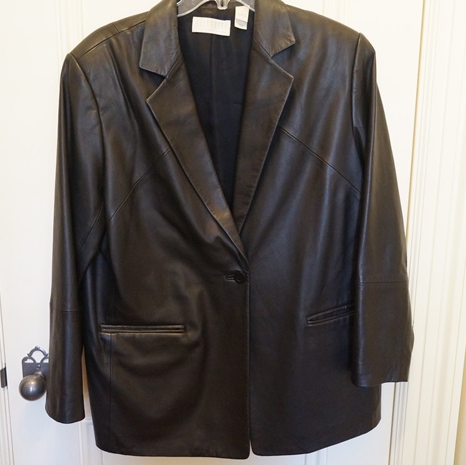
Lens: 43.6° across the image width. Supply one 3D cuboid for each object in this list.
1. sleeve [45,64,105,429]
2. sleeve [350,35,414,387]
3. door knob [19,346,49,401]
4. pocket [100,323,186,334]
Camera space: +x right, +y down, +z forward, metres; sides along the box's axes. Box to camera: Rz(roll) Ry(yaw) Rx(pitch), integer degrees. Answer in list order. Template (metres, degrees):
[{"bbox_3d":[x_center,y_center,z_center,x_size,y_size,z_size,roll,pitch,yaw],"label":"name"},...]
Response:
[{"bbox_3d":[-0.268,0.022,0.981,0.108,0.625,0.115,2,12,-3],"label":"sleeve"},{"bbox_3d":[0.253,-0.023,0.997,0.108,0.595,0.112,-4,13,-2],"label":"sleeve"},{"bbox_3d":[-0.365,0.267,1.072,0.062,0.088,0.070,0,12,-3],"label":"door knob"},{"bbox_3d":[-0.154,0.166,0.999,0.147,0.021,0.012,1,12,1],"label":"pocket"}]

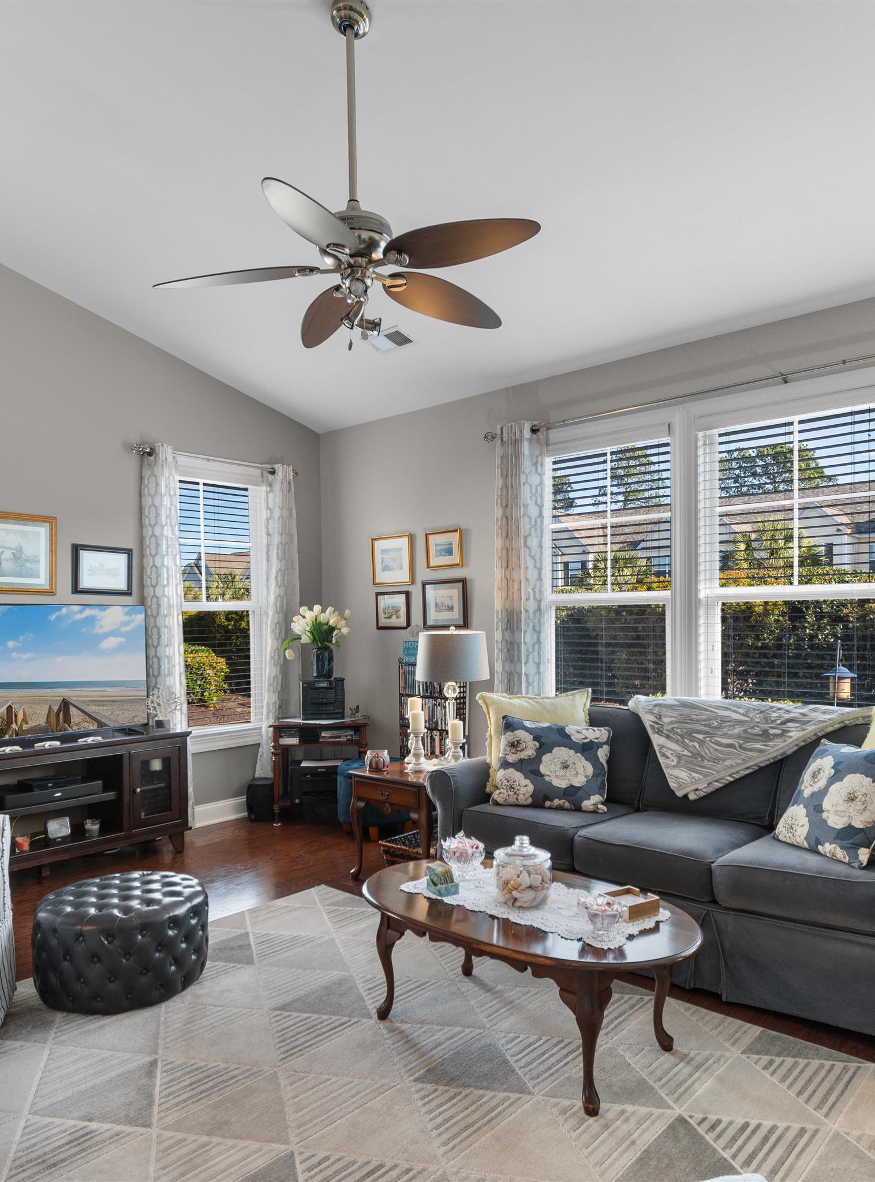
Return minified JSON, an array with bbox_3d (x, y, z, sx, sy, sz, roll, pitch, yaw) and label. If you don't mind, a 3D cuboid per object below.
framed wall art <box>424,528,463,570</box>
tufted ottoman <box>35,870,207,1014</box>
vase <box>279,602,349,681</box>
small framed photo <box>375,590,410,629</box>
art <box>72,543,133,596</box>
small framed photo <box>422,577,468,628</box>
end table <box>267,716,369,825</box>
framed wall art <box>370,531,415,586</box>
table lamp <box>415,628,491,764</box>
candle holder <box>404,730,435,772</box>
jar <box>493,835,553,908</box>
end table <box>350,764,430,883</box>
[{"bbox_3d":[0.051,-0.268,4.830,0.300,0.248,0.025,-1,-1,39],"label":"framed wall art"},{"bbox_3d":[-1.173,1.297,2.764,0.590,0.345,0.590,-1,-1,0],"label":"tufted ottoman"},{"bbox_3d":[-0.831,0.343,5.010,0.471,0.512,0.409,0,-2,-4],"label":"vase"},{"bbox_3d":[-0.301,0.140,5.129,0.311,0.254,0.025,-1,-1,39],"label":"small framed photo"},{"bbox_3d":[-1.978,-0.120,4.364,0.025,0.281,0.355,-1,-1,41],"label":"art"},{"bbox_3d":[0.051,0.089,5.088,0.388,0.343,0.030,-2,-3,38],"label":"small framed photo"},{"bbox_3d":[-0.773,1.214,4.995,0.651,0.655,0.396,0,-2,-4],"label":"end table"},{"bbox_3d":[-0.337,-0.227,5.475,0.406,0.374,0.030,-2,-3,41],"label":"framed wall art"},{"bbox_3d":[0.084,0.573,4.047,0.400,0.750,0.400,-1,-1,0],"label":"table lamp"},{"bbox_3d":[-0.111,0.864,4.058,0.130,0.218,0.130,-2,-3,38],"label":"candle holder"},{"bbox_3d":[0.283,0.922,2.464,0.197,0.210,0.197,0,-2,0],"label":"jar"},{"bbox_3d":[-0.028,1.231,3.986,0.553,0.546,0.696,-2,-3,41],"label":"end table"}]

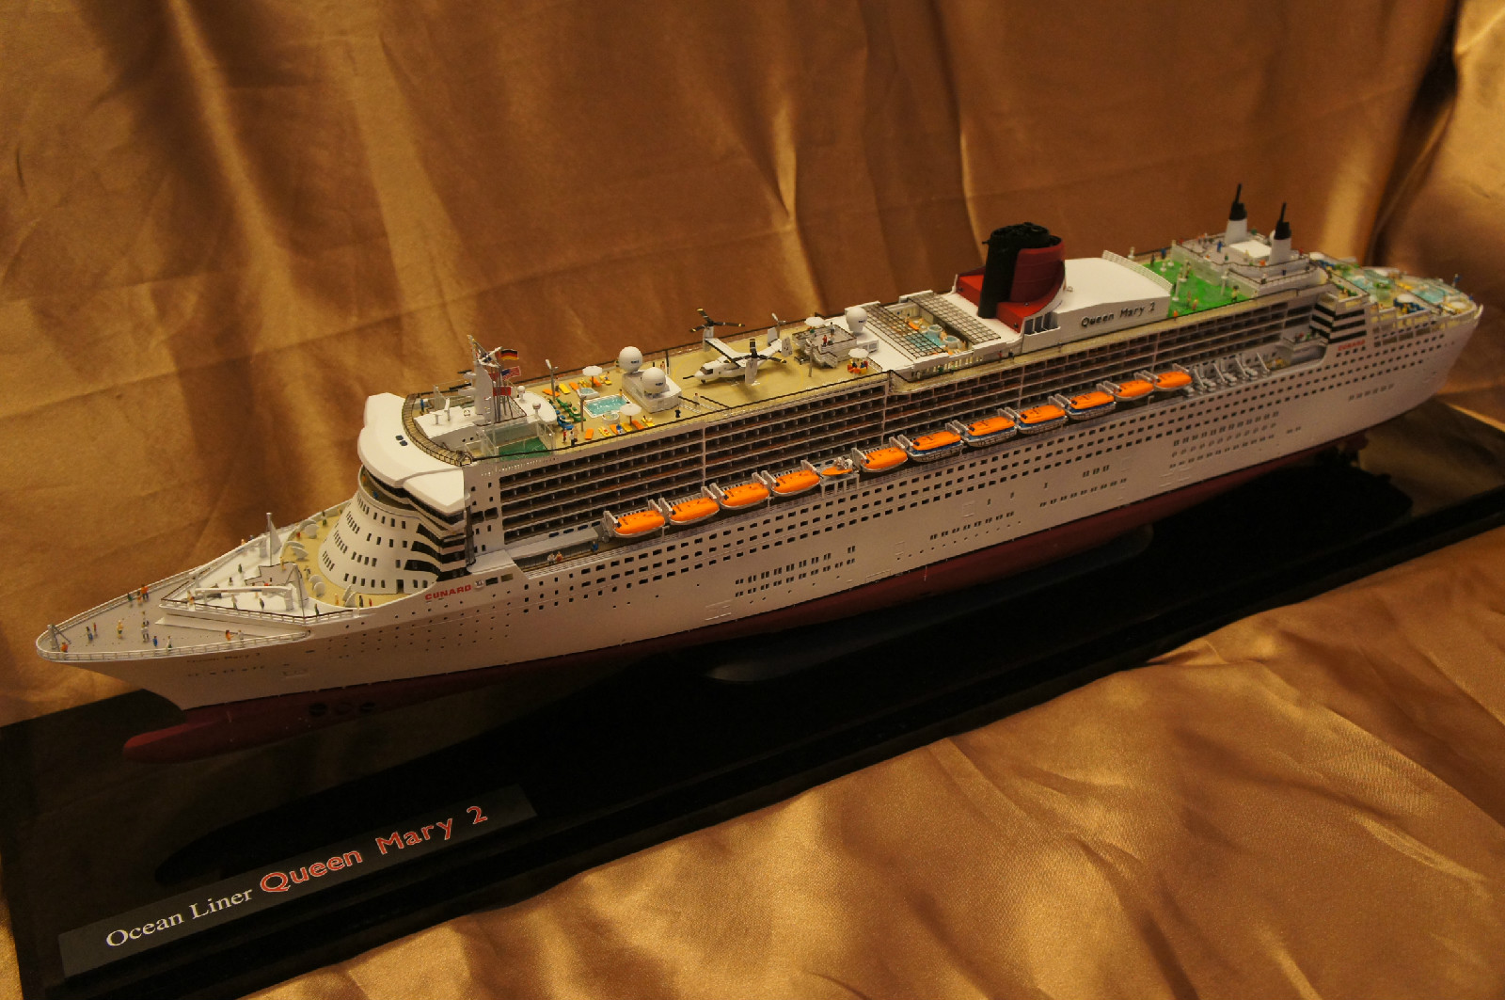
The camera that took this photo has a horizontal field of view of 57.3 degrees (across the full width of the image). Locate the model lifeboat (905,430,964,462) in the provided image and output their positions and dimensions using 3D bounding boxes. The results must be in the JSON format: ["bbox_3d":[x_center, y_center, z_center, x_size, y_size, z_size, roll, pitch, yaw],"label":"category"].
[{"bbox_3d":[0.094,-0.028,0.711,0.033,0.011,0.013,-15,36,-24],"label":"model lifeboat"}]

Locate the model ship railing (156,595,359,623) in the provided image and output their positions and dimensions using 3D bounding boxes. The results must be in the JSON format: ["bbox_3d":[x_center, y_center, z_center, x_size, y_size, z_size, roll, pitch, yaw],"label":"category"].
[{"bbox_3d":[-0.206,0.047,0.571,0.082,0.004,0.008,3,32,2],"label":"model ship railing"}]

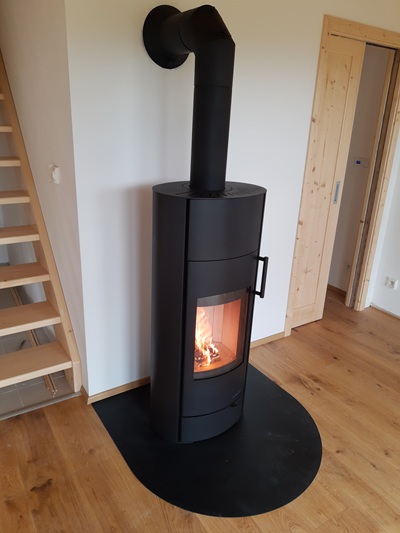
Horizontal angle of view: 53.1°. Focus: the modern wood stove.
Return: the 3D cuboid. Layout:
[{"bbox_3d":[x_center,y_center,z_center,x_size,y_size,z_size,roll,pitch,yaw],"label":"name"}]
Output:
[{"bbox_3d":[0.000,-0.155,1.875,0.533,1.935,0.556,-10,23,-32],"label":"modern wood stove"}]

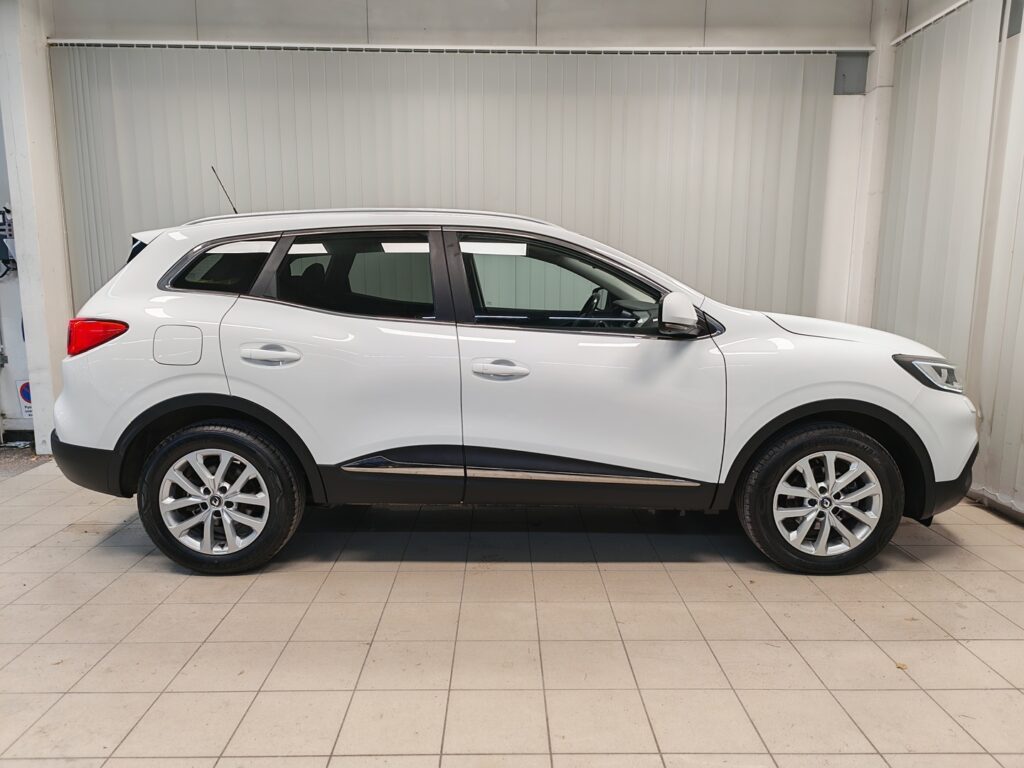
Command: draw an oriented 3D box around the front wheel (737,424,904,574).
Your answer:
[{"bbox_3d":[1.363,0.494,3.038,0.685,0.685,0.225,0,9,0],"label":"front wheel"}]

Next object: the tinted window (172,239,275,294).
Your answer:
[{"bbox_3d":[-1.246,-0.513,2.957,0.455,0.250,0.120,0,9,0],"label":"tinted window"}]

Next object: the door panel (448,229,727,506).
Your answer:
[{"bbox_3d":[0.293,-0.076,2.946,1.215,1.200,0.265,0,9,0],"label":"door panel"}]

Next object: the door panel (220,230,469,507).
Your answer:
[{"bbox_3d":[-0.712,-0.085,2.944,1.015,1.185,0.265,0,9,0],"label":"door panel"}]

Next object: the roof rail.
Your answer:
[{"bbox_3d":[-0.635,-0.753,3.051,1.680,0.075,0.060,0,9,0],"label":"roof rail"}]

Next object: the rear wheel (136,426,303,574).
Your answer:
[{"bbox_3d":[-1.283,0.489,3.037,0.685,0.685,0.225,0,9,0],"label":"rear wheel"}]

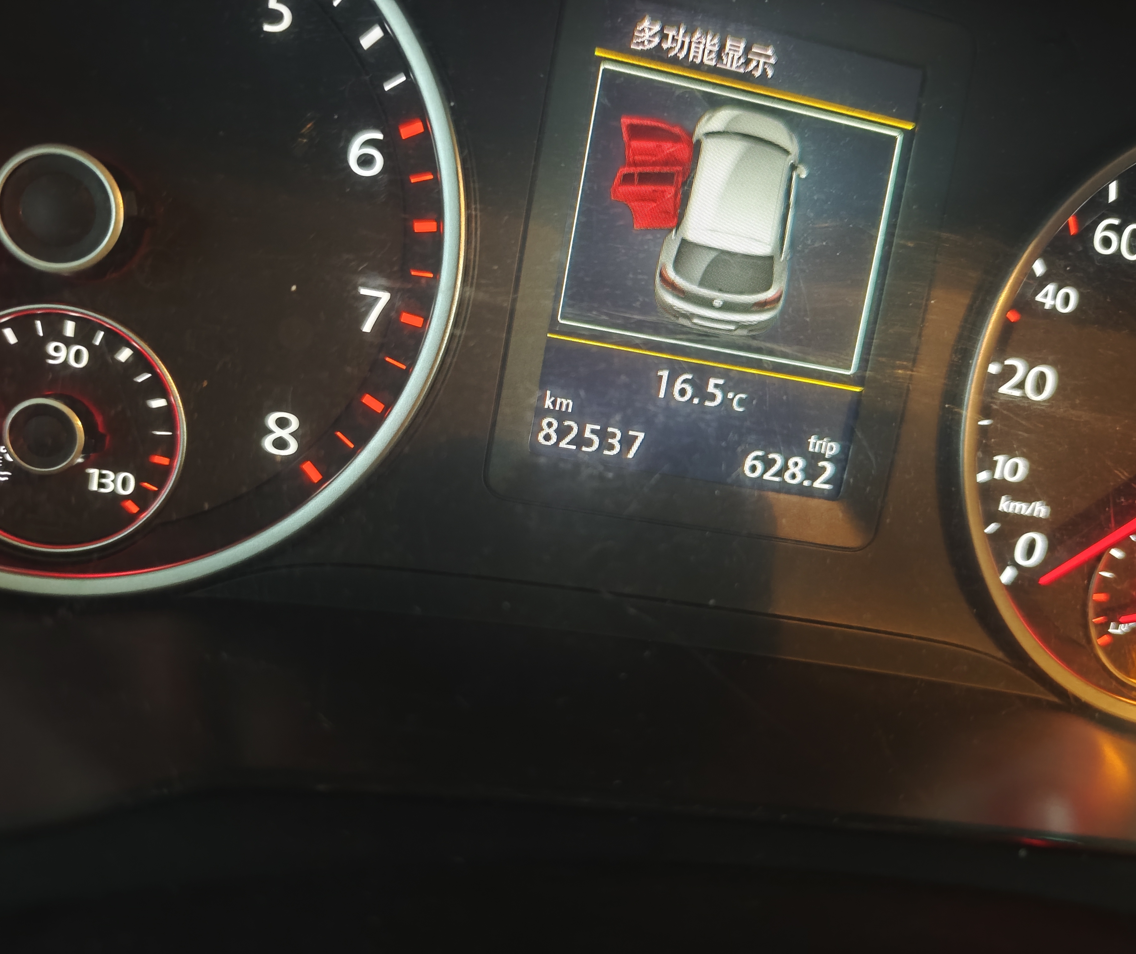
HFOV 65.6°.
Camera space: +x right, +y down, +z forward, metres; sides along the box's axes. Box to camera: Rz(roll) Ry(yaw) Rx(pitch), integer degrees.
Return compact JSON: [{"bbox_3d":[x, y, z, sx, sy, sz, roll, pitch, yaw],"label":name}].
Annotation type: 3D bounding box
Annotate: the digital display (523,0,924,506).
[{"bbox_3d":[0.025,-0.035,0.146,0.054,0.071,0.010,8,6,-10],"label":"digital display"}]

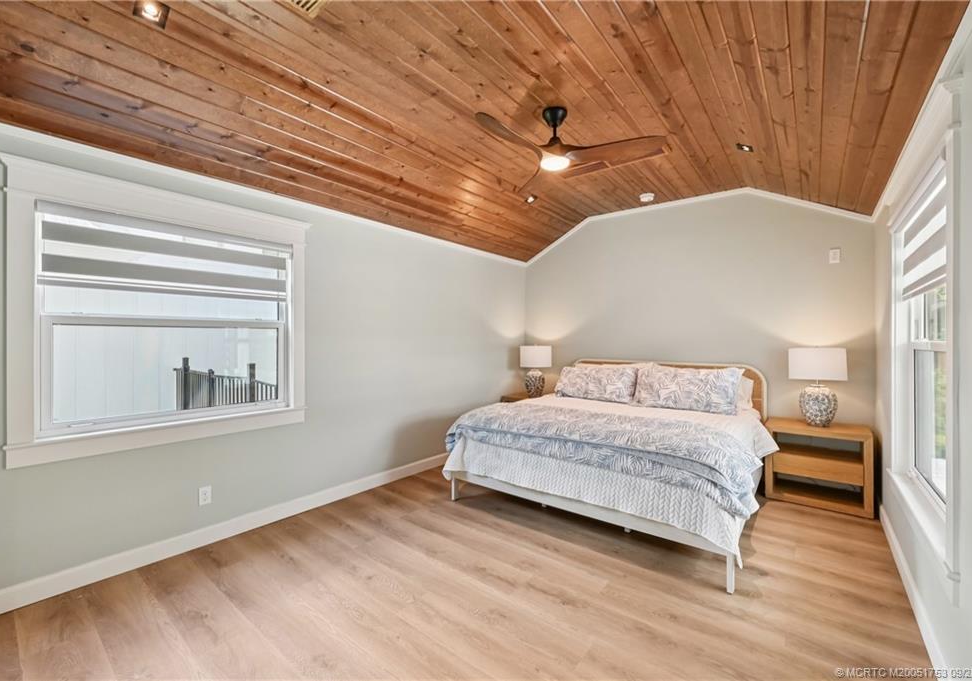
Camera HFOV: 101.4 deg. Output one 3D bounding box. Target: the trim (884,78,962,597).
[{"bbox_3d":[2.073,0.019,1.928,0.070,1.794,1.487,0,0,40],"label":"trim"}]

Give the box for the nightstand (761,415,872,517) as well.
[{"bbox_3d":[2.786,1.027,3.354,0.666,0.635,0.389,0,0,40],"label":"nightstand"}]

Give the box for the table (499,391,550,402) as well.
[{"bbox_3d":[0.611,1.035,5.064,0.663,0.635,0.402,0,0,40],"label":"table"}]

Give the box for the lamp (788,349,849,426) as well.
[{"bbox_3d":[2.794,0.383,3.340,0.389,0.657,0.389,0,0,40],"label":"lamp"}]

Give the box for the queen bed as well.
[{"bbox_3d":[1.175,0.795,3.538,2.164,1.105,2.124,0,0,38],"label":"queen bed"}]

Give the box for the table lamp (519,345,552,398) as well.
[{"bbox_3d":[0.626,0.389,5.087,0.389,0.659,0.389,0,0,0],"label":"table lamp"}]

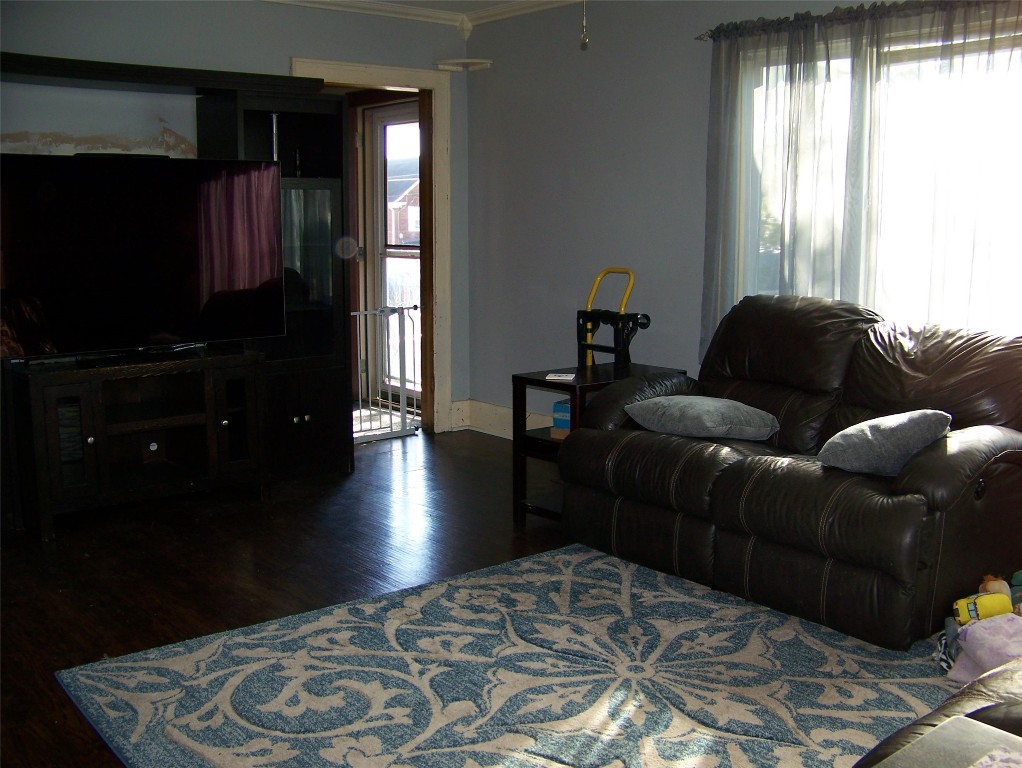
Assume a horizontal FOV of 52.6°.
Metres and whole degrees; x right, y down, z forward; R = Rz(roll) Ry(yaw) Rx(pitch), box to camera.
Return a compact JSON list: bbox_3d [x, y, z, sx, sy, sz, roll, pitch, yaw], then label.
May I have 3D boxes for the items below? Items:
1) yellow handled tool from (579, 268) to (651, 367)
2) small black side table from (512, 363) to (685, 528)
[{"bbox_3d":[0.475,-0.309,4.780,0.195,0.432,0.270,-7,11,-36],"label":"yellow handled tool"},{"bbox_3d":[0.380,0.276,4.404,0.638,0.652,0.385,-8,12,-39],"label":"small black side table"}]

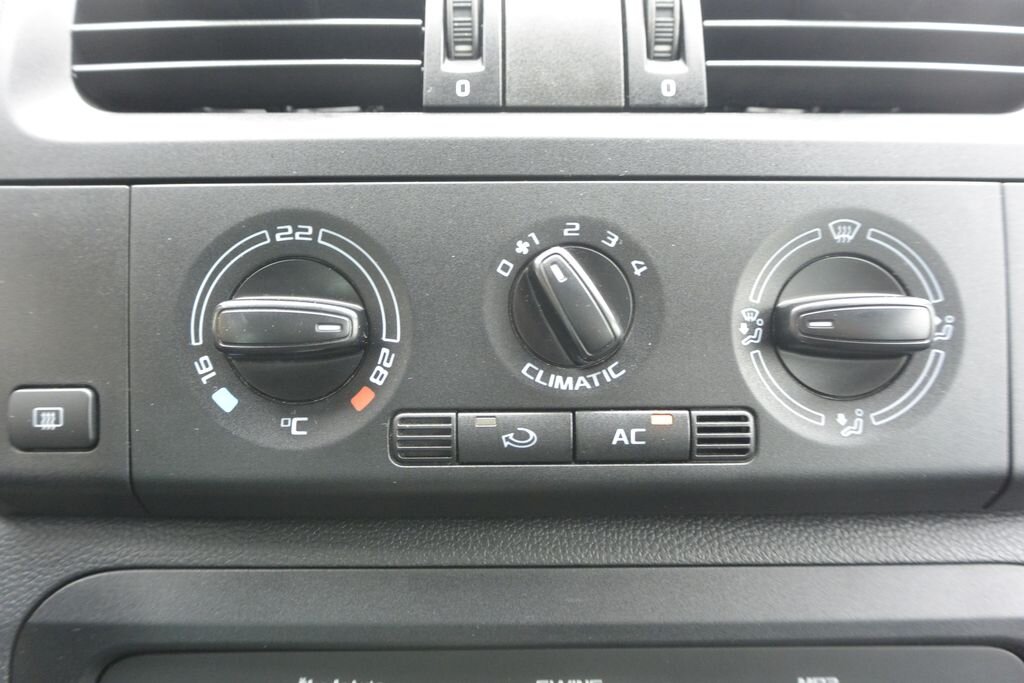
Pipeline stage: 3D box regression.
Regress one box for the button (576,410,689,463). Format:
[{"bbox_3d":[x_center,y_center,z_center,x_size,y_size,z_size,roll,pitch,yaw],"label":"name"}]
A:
[{"bbox_3d":[0.029,0.023,0.190,0.027,0.012,0.006,0,-2,0],"label":"button"}]

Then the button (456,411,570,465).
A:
[{"bbox_3d":[0.001,0.023,0.190,0.027,0.012,0.006,0,-2,0],"label":"button"}]

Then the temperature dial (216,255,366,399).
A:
[{"bbox_3d":[-0.051,-0.003,0.184,0.035,0.035,0.014,0,-2,0],"label":"temperature dial"}]

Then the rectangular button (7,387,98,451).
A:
[{"bbox_3d":[-0.108,0.018,0.188,0.020,0.015,0.006,0,-2,0],"label":"rectangular button"}]

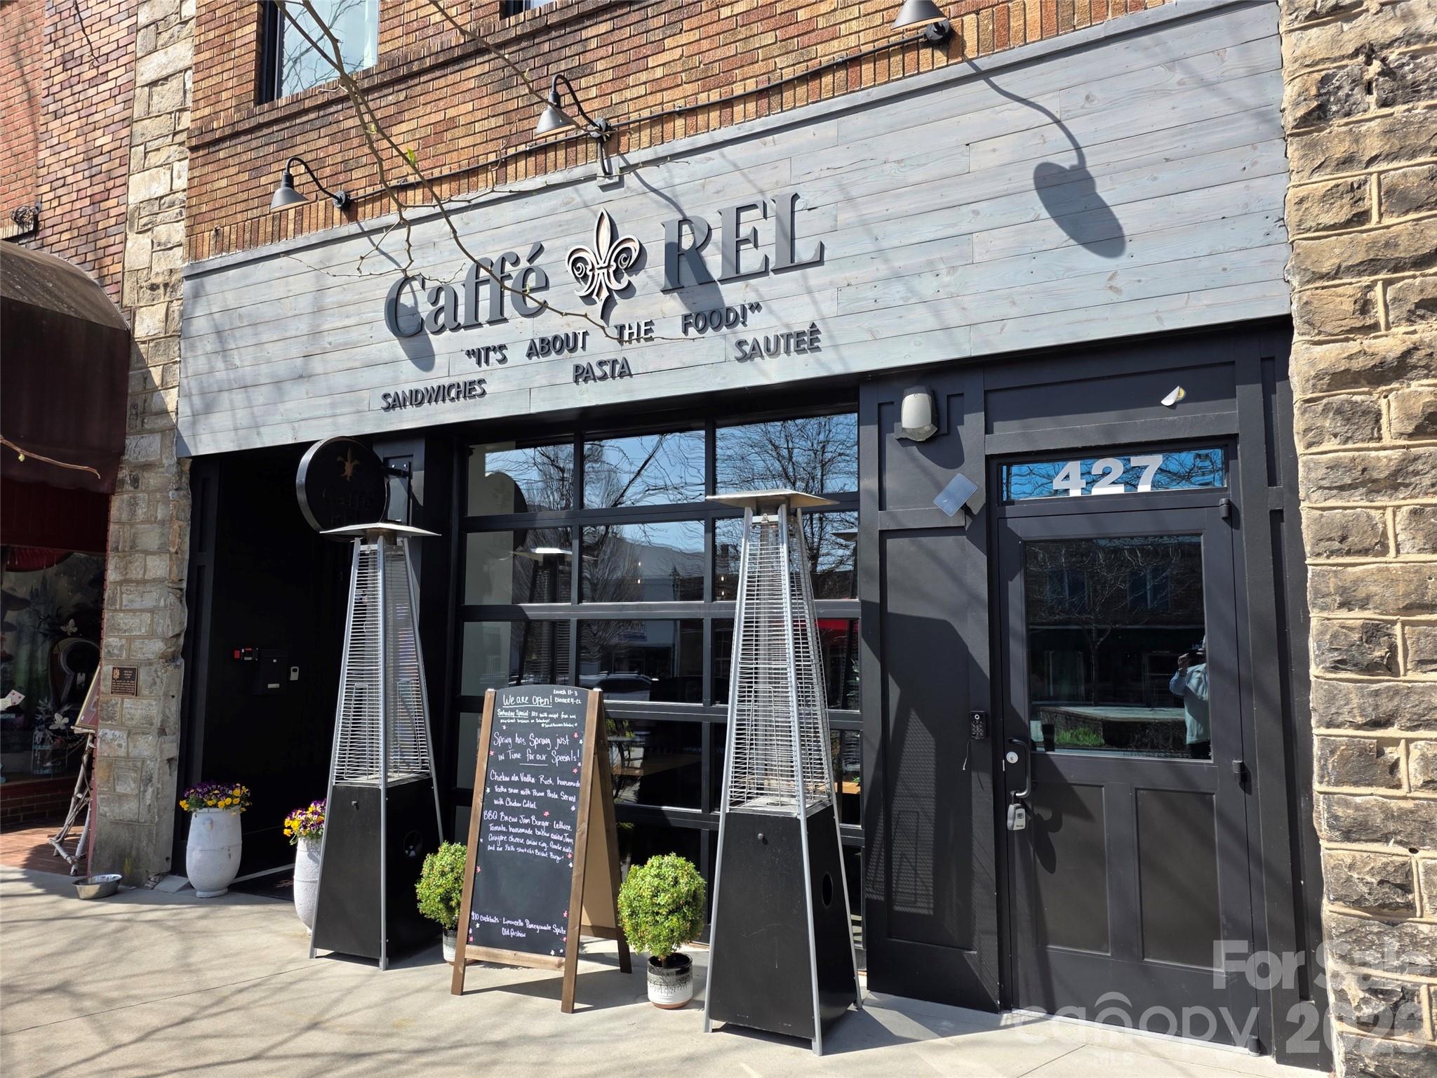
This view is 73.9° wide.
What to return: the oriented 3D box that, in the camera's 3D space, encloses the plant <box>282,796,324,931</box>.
[{"bbox_3d":[-2.194,1.839,5.378,0.439,0.698,0.439,-3,-6,26],"label":"plant"}]

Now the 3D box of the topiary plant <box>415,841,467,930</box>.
[{"bbox_3d":[-1.334,1.736,4.912,0.383,0.490,0.383,-3,-6,26],"label":"topiary plant"}]

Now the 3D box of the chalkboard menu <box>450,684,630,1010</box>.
[{"bbox_3d":[-0.814,1.412,4.584,0.639,1.383,0.535,-2,-6,22],"label":"chalkboard menu"}]

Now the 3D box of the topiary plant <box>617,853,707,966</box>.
[{"bbox_3d":[-0.237,1.669,4.312,0.383,0.490,0.383,0,-6,0],"label":"topiary plant"}]

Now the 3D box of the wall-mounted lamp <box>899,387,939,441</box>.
[{"bbox_3d":[0.928,-0.570,4.383,0.144,0.283,0.184,-3,-6,26],"label":"wall-mounted lamp"}]

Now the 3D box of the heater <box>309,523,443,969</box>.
[{"bbox_3d":[-1.778,1.041,5.191,0.511,2.258,0.511,-3,-7,30],"label":"heater"}]

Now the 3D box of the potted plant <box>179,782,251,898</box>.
[{"bbox_3d":[-3.229,1.918,6.145,0.439,0.696,0.439,-3,-6,26],"label":"potted plant"}]

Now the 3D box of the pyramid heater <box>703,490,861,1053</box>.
[{"bbox_3d":[0.291,0.914,4.165,0.511,2.266,0.511,-3,-6,26],"label":"pyramid heater"}]

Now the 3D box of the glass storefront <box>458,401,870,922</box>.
[{"bbox_3d":[-0.464,0.743,5.339,2.699,2.739,0.104,-3,-6,26],"label":"glass storefront"}]

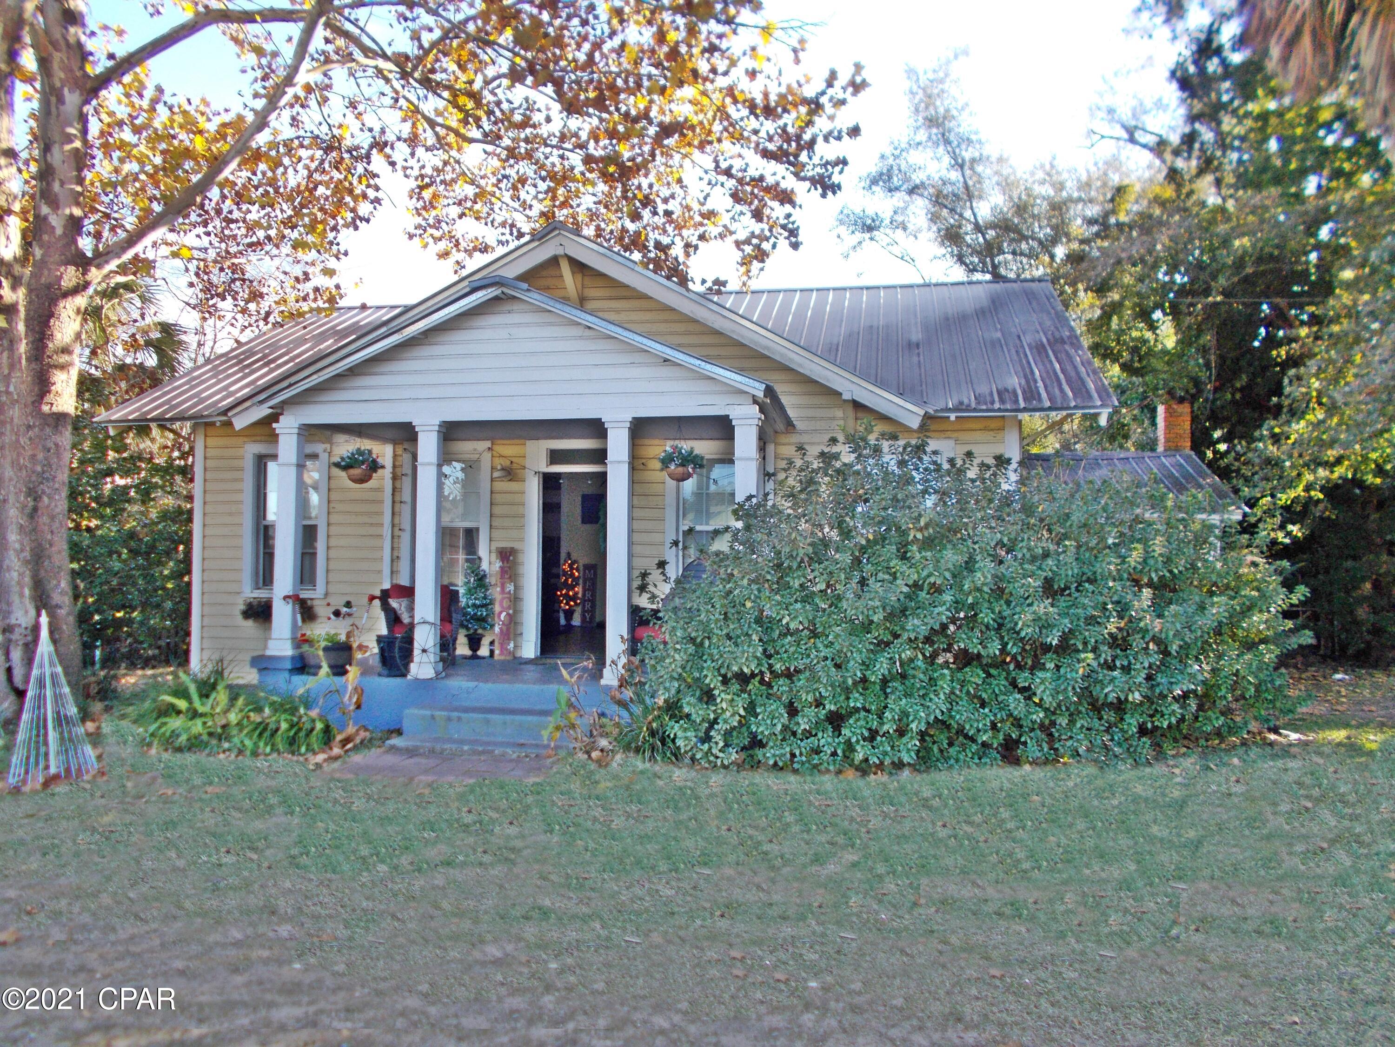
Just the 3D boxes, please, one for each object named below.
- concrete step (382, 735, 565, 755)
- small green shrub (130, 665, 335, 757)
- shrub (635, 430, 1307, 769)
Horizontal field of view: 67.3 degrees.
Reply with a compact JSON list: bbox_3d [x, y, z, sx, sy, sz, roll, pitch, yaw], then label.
[{"bbox_3d":[-1.762,1.867,8.818,1.600,0.110,0.370,0,-1,11],"label":"concrete step"},{"bbox_3d":[-4.097,1.590,9.168,1.800,0.600,1.200,0,-1,11],"label":"small green shrub"},{"bbox_3d":[2.414,0.581,9.290,5.750,2.750,2.500,1,-1,0],"label":"shrub"}]

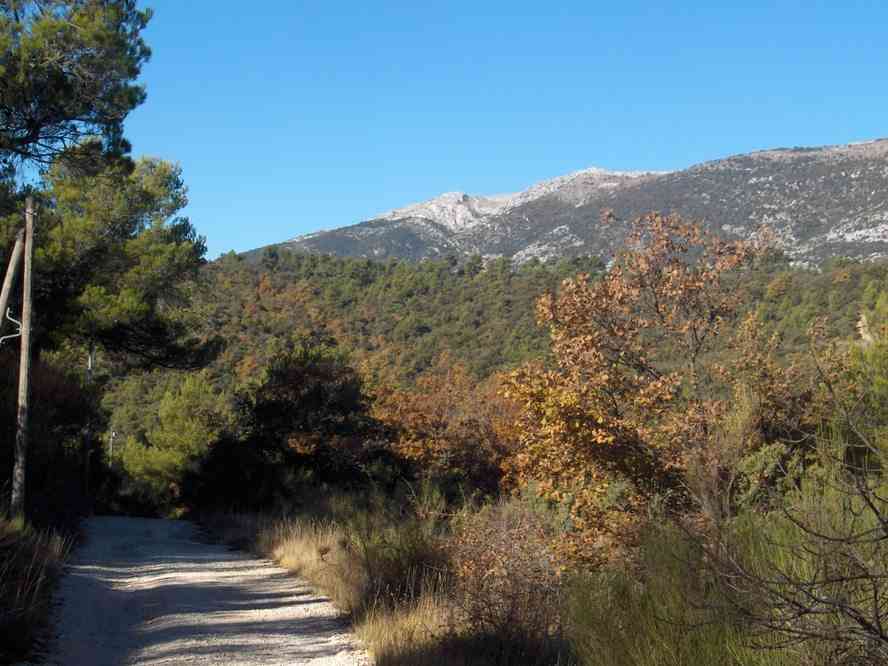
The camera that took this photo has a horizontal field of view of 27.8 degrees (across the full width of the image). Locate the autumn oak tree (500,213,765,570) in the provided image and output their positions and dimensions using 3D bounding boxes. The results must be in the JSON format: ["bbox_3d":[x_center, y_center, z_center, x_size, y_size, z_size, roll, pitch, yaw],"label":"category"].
[{"bbox_3d":[2.412,0.733,22.500,3.300,4.500,3.100,1,-1,0],"label":"autumn oak tree"}]

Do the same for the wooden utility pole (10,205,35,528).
[{"bbox_3d":[-7.737,0.473,33.060,0.210,5.990,0.210,2,-1,0],"label":"wooden utility pole"}]

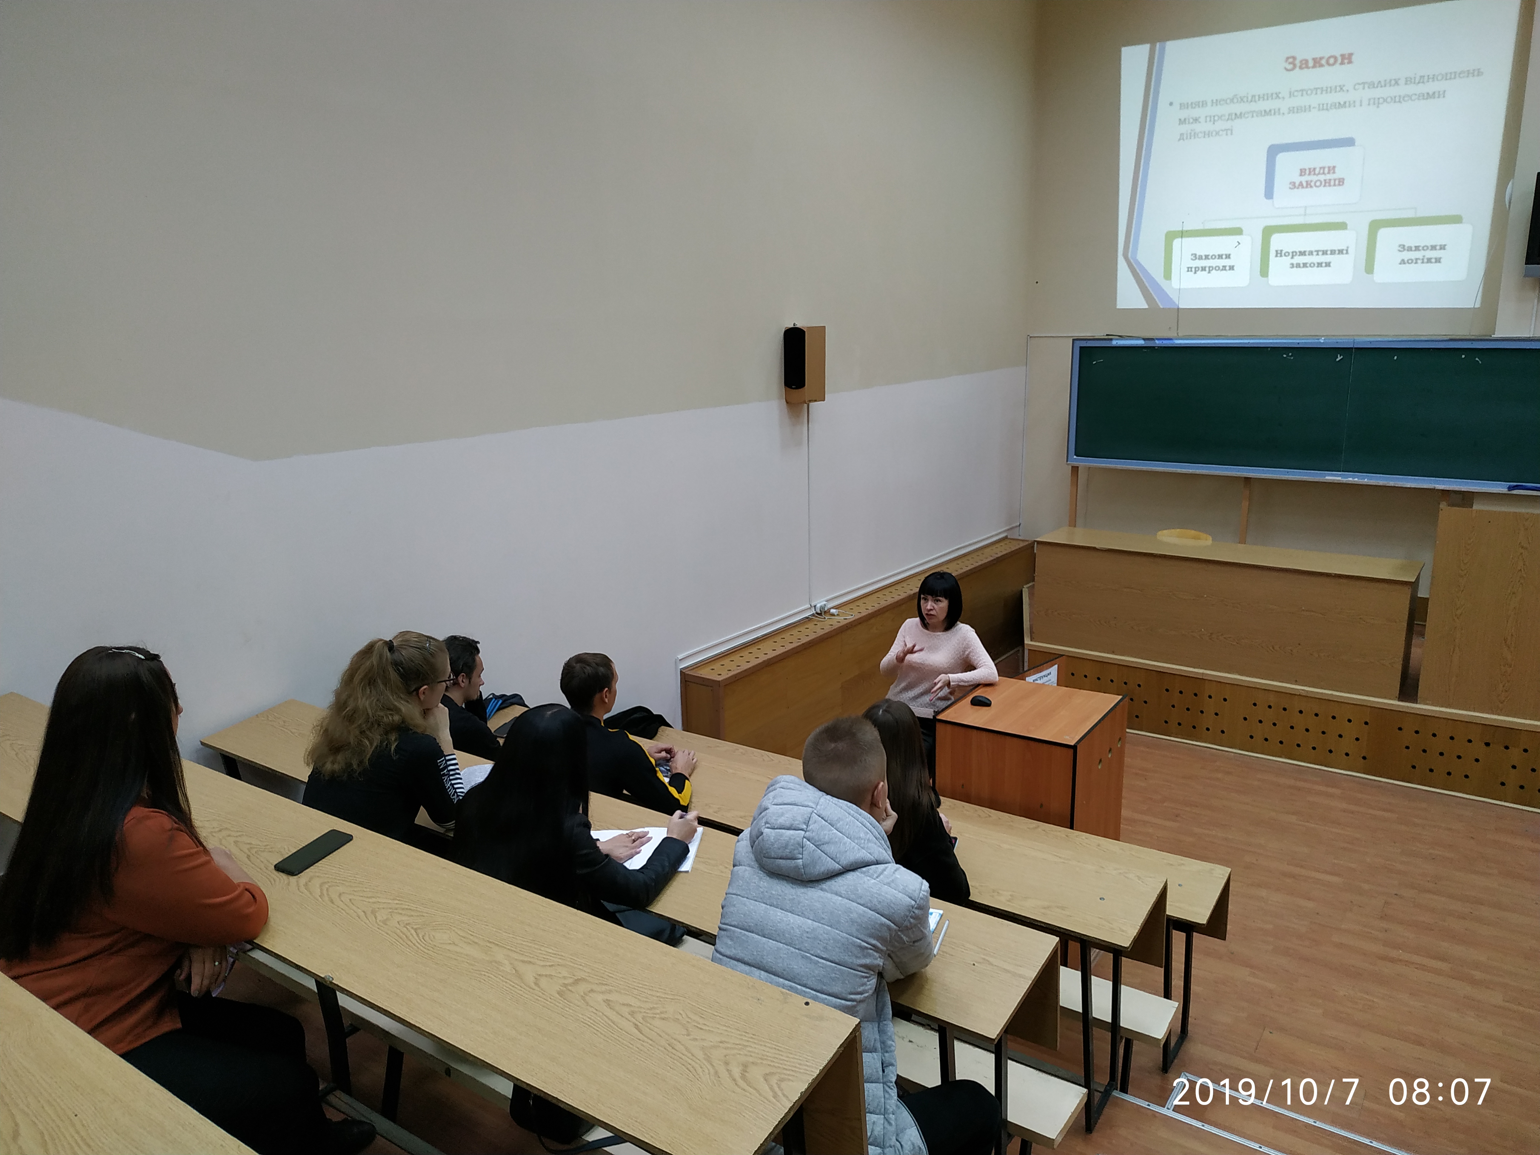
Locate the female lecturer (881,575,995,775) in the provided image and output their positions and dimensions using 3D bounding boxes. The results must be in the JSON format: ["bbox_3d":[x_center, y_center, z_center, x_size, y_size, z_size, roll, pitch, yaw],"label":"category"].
[{"bbox_3d":[0.776,0.769,5.049,0.536,1.648,0.425,5,15,23],"label":"female lecturer"}]

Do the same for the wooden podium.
[{"bbox_3d":[1.158,1.104,4.815,0.607,1.094,0.667,8,16,34],"label":"wooden podium"}]

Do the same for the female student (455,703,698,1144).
[{"bbox_3d":[-0.431,0.862,2.543,0.480,1.190,0.660,8,16,34],"label":"female student"}]

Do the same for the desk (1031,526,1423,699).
[{"bbox_3d":[3.027,0.180,7.268,2.326,0.732,0.635,8,16,34],"label":"desk"}]

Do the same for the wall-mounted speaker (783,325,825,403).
[{"bbox_3d":[0.201,-1.210,6.071,0.144,0.420,0.215,8,16,34],"label":"wall-mounted speaker"}]

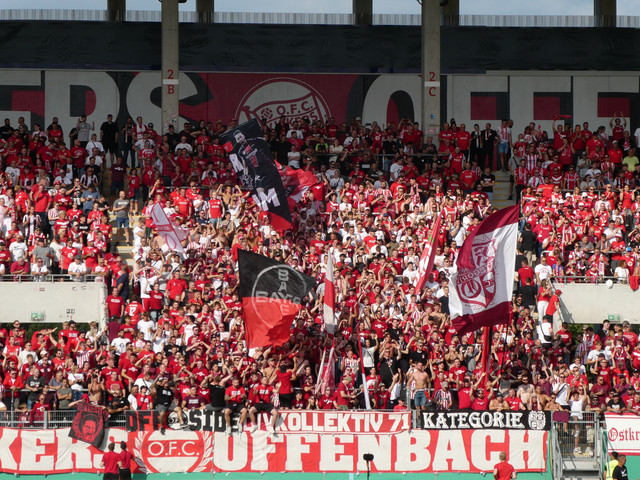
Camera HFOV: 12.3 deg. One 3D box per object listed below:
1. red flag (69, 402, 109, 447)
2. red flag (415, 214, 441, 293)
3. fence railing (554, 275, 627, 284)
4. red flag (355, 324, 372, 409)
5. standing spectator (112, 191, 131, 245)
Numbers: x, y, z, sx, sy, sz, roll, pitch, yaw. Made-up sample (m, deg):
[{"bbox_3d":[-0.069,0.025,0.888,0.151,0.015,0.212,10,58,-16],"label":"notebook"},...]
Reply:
[{"bbox_3d":[-6.480,5.164,82.800,1.000,1.080,0.200,13,0,0],"label":"red flag"},{"bbox_3d":[3.216,0.404,88.500,0.720,2.300,0.400,0,-2,-5],"label":"red flag"},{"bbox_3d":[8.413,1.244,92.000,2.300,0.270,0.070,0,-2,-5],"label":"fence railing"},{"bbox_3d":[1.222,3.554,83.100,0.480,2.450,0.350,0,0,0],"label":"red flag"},{"bbox_3d":[-6.522,-0.710,97.300,0.540,1.790,0.420,1,-2,-14],"label":"standing spectator"}]

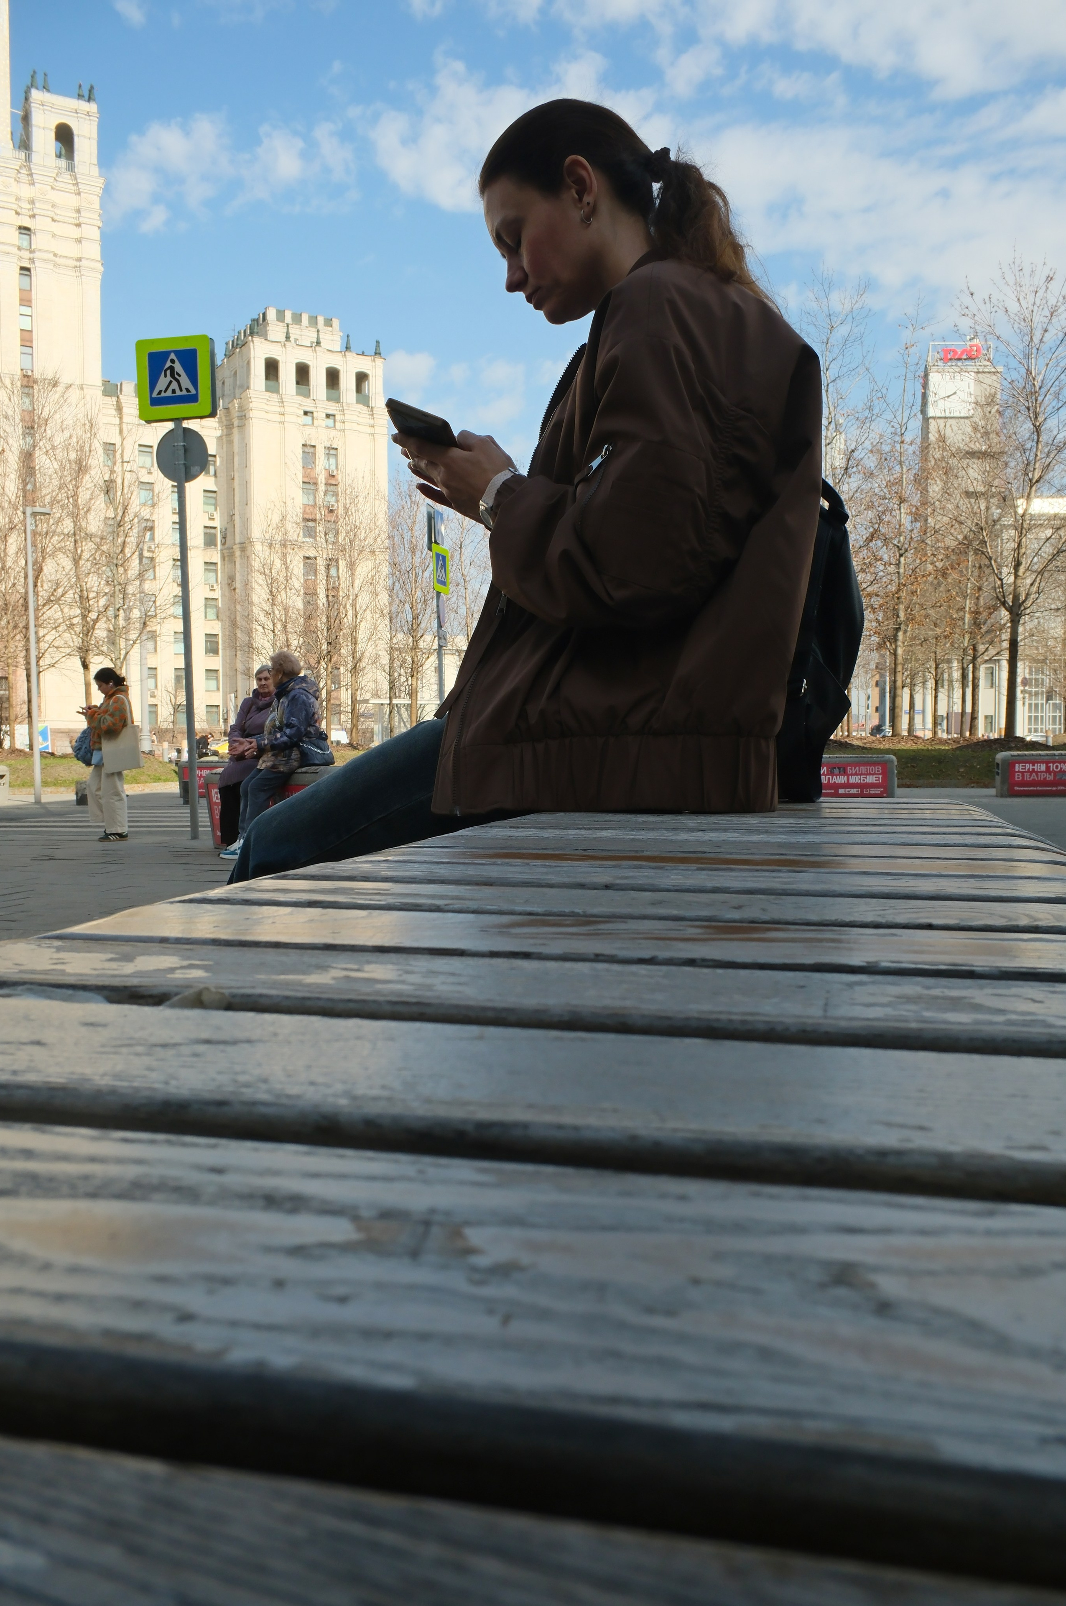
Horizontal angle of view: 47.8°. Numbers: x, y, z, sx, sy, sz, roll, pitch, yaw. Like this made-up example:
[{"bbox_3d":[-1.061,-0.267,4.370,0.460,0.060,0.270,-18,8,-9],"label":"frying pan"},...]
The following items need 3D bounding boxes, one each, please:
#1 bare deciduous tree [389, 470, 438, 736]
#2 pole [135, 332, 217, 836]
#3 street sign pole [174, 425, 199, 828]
[{"bbox_3d":[-3.564,-5.832,36.000,1.800,8.100,1.800,-1,2,0],"label":"bare deciduous tree"},{"bbox_3d":[-3.145,-1.918,10.870,0.720,4.520,0.200,-1,3,14],"label":"pole"},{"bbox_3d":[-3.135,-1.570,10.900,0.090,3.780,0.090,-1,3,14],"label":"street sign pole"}]

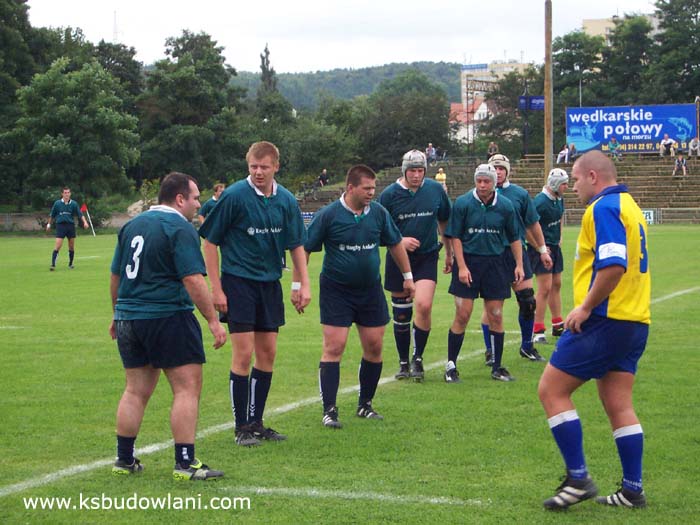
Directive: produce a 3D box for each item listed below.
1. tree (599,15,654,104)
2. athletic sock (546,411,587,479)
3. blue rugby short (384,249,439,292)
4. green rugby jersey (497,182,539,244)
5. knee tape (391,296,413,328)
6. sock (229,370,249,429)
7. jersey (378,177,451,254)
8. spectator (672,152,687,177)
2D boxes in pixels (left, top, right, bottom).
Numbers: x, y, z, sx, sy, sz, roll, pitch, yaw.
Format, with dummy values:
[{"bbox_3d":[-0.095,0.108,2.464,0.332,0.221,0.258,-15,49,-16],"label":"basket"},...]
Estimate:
[{"bbox_3d":[19.051,-12.540,124.000,4.300,9.200,4.300,0,2,0],"label":"tree"},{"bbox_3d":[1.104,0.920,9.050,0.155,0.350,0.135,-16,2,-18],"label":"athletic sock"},{"bbox_3d":[0.523,0.059,15.300,0.460,0.380,0.340,0,2,0],"label":"blue rugby short"},{"bbox_3d":[1.398,-0.440,16.500,0.620,0.660,0.340,0,5,-5],"label":"green rugby jersey"},{"bbox_3d":[0.430,0.418,15.030,0.165,0.265,0.170,-3,2,-3],"label":"knee tape"},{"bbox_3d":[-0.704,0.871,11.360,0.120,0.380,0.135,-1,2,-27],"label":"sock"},{"bbox_3d":[0.541,-0.394,15.100,0.610,0.660,0.340,0,6,-6],"label":"jersey"},{"bbox_3d":[17.776,-5.201,97.000,0.680,1.180,0.750,1,2,18],"label":"spectator"}]

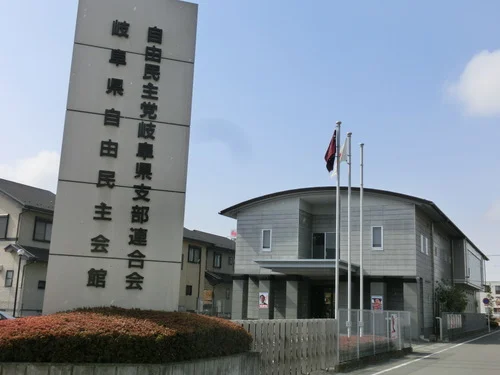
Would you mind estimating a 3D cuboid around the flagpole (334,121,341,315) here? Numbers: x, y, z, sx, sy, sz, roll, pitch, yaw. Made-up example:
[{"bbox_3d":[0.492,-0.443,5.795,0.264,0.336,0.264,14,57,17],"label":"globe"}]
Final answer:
[{"bbox_3d":[3.320,1.630,20.587,0.170,8.600,0.170,-4,-13,27],"label":"flagpole"}]

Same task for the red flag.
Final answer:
[{"bbox_3d":[3.073,-1.371,20.900,0.500,1.580,0.300,1,-12,8],"label":"red flag"}]

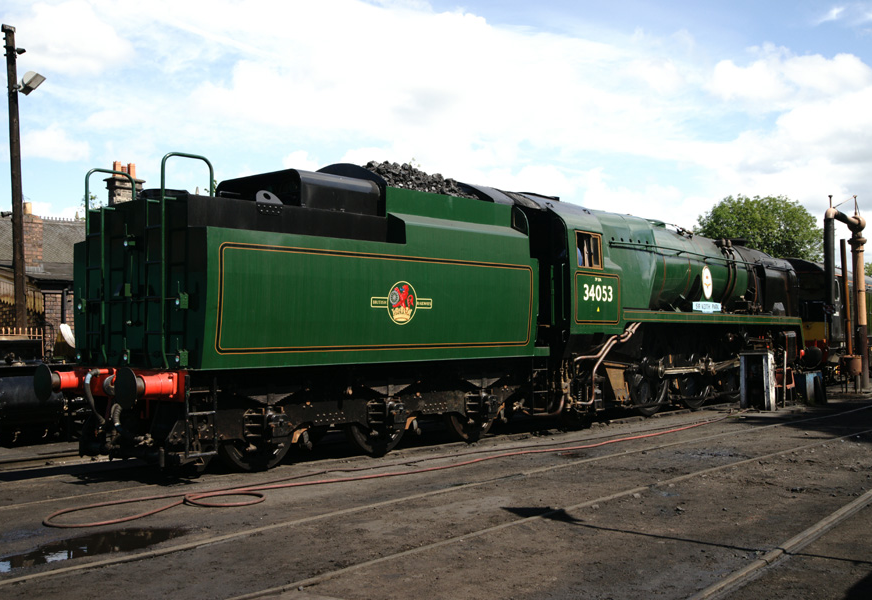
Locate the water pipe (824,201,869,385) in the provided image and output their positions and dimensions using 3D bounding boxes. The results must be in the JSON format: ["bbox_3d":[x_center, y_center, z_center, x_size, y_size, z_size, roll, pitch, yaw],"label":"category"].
[{"bbox_3d":[11.187,-0.183,23.629,0.500,5.250,2.850,-3,-3,41],"label":"water pipe"}]

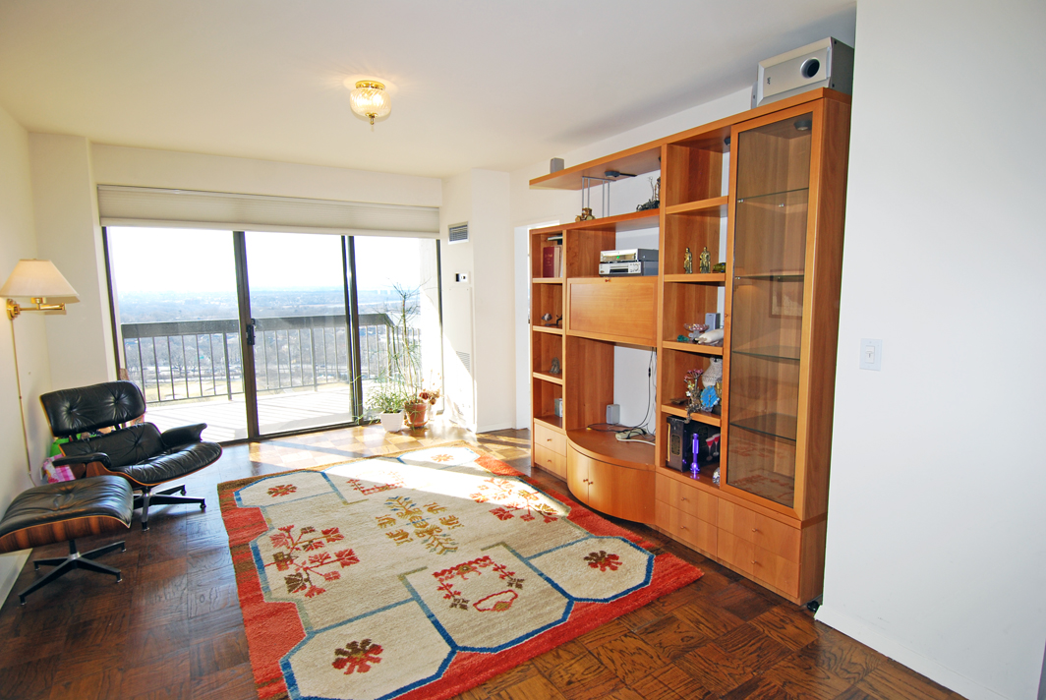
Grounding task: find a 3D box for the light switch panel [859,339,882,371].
[{"bbox_3d":[1.288,0.018,1.940,0.009,0.115,0.071,-5,8,-32],"label":"light switch panel"}]

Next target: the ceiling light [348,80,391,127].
[{"bbox_3d":[-0.798,-1.291,2.750,0.212,0.205,0.212,-5,8,-32],"label":"ceiling light"}]

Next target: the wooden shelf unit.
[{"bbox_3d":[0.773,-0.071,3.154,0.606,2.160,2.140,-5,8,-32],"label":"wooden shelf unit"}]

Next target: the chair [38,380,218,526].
[{"bbox_3d":[-2.395,0.628,3.292,0.820,0.820,0.830,1,7,14],"label":"chair"}]

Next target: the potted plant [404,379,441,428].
[{"bbox_3d":[-1.042,0.517,5.423,0.360,0.477,0.330,-5,8,-32],"label":"potted plant"}]

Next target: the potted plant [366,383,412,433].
[{"bbox_3d":[-1.335,0.557,5.175,0.420,0.467,0.400,-5,8,-32],"label":"potted plant"}]

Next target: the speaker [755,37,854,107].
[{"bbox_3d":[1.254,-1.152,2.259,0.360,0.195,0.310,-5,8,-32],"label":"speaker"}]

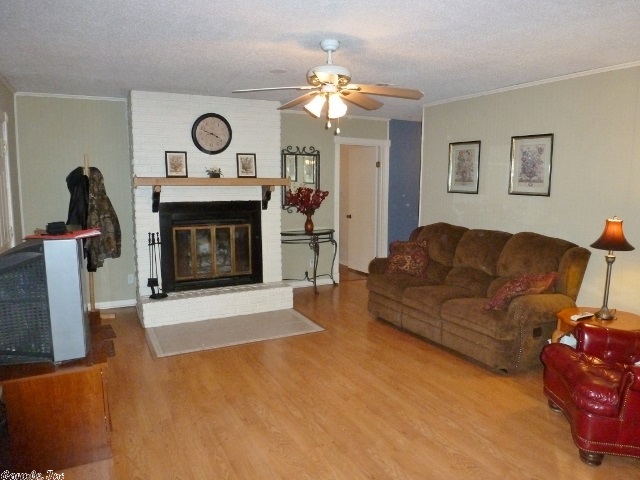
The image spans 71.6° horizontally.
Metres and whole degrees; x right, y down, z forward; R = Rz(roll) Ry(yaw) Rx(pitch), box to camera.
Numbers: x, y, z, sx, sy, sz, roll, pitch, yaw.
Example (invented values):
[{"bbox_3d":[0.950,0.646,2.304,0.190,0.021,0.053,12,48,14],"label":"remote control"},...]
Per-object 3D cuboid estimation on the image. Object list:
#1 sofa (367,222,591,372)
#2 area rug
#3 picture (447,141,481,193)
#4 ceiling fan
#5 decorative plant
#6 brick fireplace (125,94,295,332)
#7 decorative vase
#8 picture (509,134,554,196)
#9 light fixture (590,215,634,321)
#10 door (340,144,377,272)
[{"bbox_3d":[1.390,0.427,4.573,0.900,1.060,2.110,-4,9,-27],"label":"sofa"},{"bbox_3d":[-0.883,0.923,4.635,1.660,0.012,0.830,-4,9,-27],"label":"area rug"},{"bbox_3d":[1.613,-0.809,4.988,0.030,0.575,0.470,-4,9,-27],"label":"picture"},{"bbox_3d":[0.064,-1.017,2.844,1.250,0.490,1.220,1,8,1],"label":"ceiling fan"},{"bbox_3d":[-0.161,-0.537,5.966,0.540,0.370,0.420,-4,9,-27],"label":"decorative plant"},{"bbox_3d":[-1.273,-0.393,5.210,1.730,2.440,0.920,-4,9,-27],"label":"brick fireplace"},{"bbox_3d":[-0.142,-0.233,6.033,0.125,0.300,0.125,-4,9,-27],"label":"decorative vase"},{"bbox_3d":[1.999,-0.710,4.237,0.030,0.575,0.465,-4,9,-27],"label":"picture"},{"bbox_3d":[2.160,0.214,3.302,0.335,0.765,0.335,-4,9,-27],"label":"light fixture"},{"bbox_3d":[0.669,-0.449,7.122,0.050,2.030,0.740,-4,9,-27],"label":"door"}]

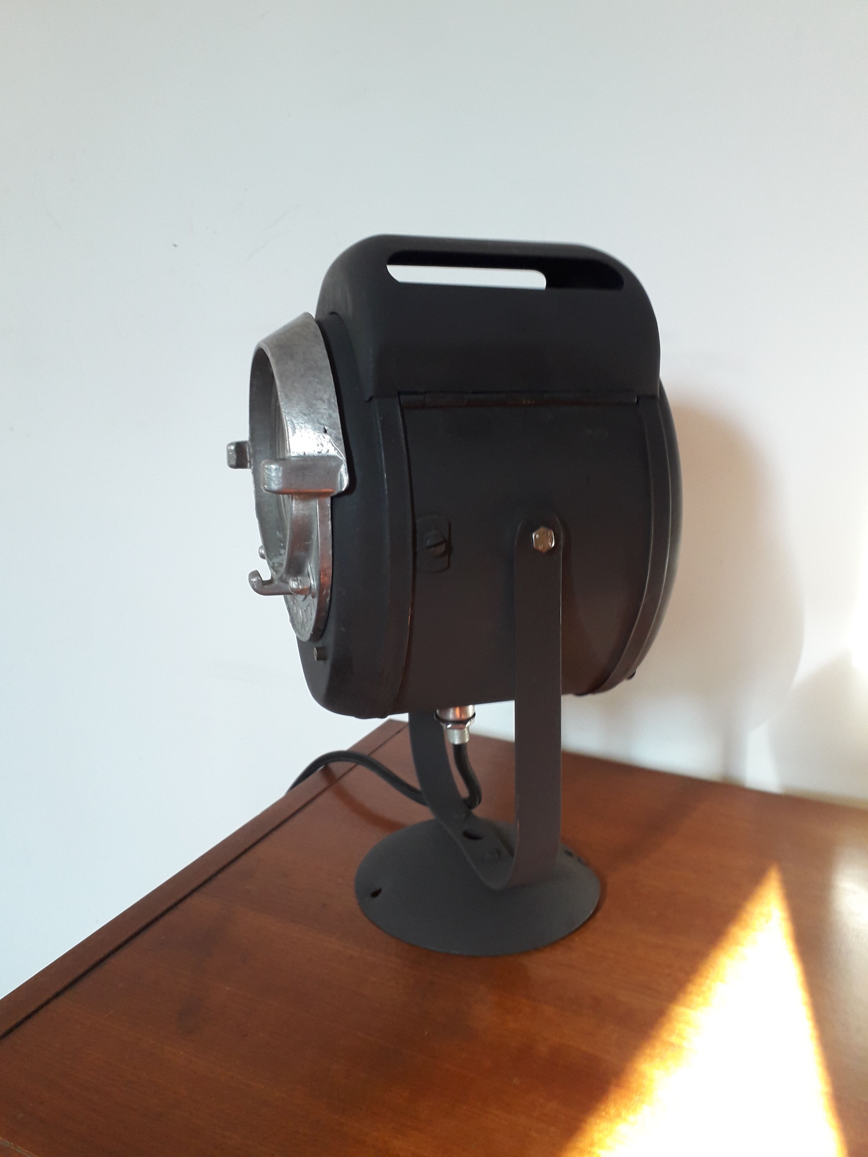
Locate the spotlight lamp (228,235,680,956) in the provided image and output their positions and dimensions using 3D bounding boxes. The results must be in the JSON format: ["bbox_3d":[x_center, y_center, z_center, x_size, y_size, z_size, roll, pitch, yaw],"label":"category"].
[{"bbox_3d":[0.007,0.005,0.564,0.245,0.415,0.259,-4,14,-19],"label":"spotlight lamp"}]

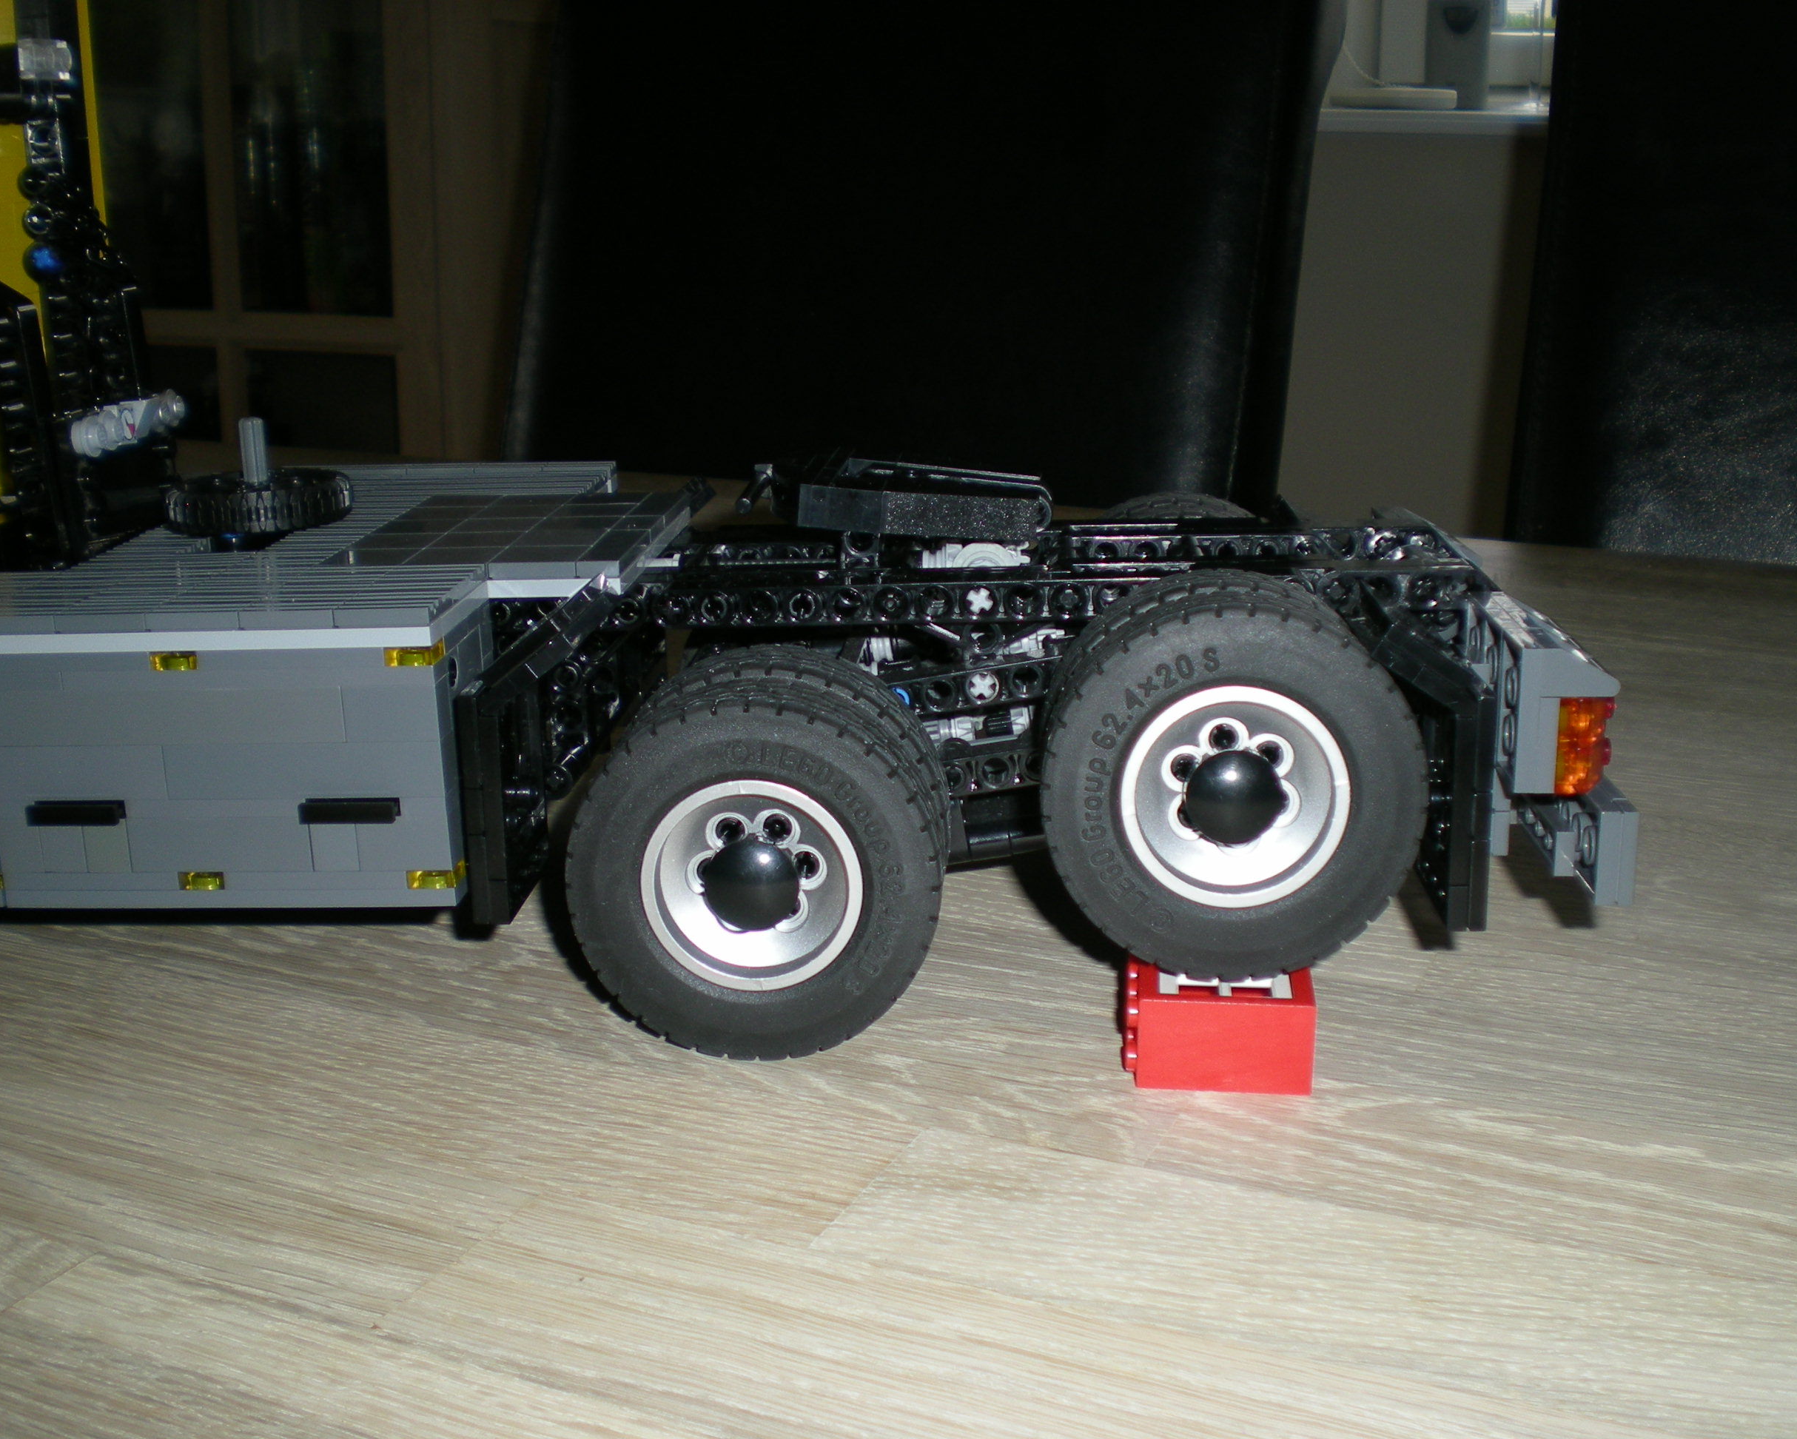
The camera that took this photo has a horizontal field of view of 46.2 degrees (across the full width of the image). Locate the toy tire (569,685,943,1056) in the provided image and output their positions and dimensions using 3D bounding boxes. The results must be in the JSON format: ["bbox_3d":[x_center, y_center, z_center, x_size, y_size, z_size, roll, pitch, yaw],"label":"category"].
[{"bbox_3d":[-0.024,0.025,0.360,0.062,0.062,0.020,1,16,3],"label":"toy tire"}]

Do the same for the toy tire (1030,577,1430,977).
[{"bbox_3d":[0.057,0.009,0.366,0.062,0.062,0.041,1,16,3],"label":"toy tire"}]

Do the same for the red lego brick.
[{"bbox_3d":[0.055,0.050,0.361,0.030,0.016,0.032,2,16,6],"label":"red lego brick"}]

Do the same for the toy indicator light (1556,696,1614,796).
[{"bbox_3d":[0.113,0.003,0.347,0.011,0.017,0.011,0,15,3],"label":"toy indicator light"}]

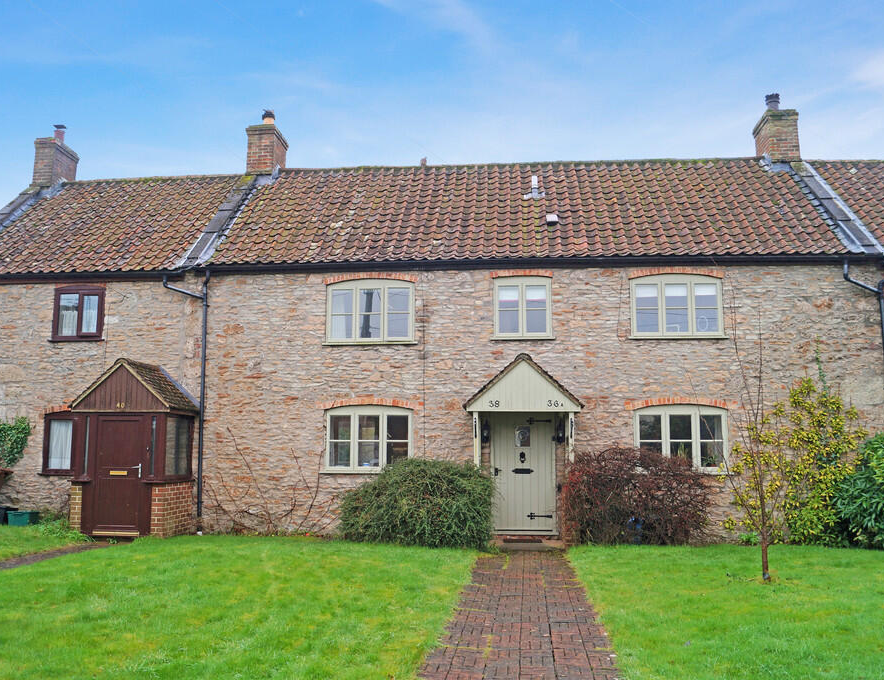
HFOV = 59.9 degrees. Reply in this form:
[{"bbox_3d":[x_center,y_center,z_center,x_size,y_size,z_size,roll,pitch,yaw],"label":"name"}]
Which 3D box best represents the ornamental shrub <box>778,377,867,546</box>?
[{"bbox_3d":[5.670,1.783,11.437,1.140,2.452,0.620,-1,-7,5],"label":"ornamental shrub"}]

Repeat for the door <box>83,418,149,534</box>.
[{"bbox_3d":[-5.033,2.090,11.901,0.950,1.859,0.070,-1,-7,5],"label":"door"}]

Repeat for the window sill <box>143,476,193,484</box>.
[{"bbox_3d":[-4.354,2.246,12.283,0.381,0.070,1.090,-1,-7,5],"label":"window sill"}]

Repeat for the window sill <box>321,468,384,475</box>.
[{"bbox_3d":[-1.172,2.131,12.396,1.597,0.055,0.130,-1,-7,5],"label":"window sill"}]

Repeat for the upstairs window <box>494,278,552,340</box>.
[{"bbox_3d":[1.360,-0.540,12.891,1.021,1.054,0.120,-1,-7,3],"label":"upstairs window"}]

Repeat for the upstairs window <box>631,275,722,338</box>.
[{"bbox_3d":[3.912,-0.559,12.748,1.505,1.076,0.120,-1,-7,3],"label":"upstairs window"}]

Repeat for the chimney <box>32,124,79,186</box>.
[{"bbox_3d":[-8.413,-3.954,16.714,0.489,1.507,0.930,-1,-7,5],"label":"chimney"}]

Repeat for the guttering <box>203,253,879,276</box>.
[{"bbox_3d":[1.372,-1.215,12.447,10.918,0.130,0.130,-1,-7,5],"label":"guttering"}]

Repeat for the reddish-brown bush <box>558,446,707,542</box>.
[{"bbox_3d":[2.911,2.321,11.668,2.120,1.389,1.350,-1,-7,3],"label":"reddish-brown bush"}]

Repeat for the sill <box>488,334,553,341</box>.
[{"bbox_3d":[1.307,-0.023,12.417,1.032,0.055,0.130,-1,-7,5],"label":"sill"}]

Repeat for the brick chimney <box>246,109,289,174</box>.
[{"bbox_3d":[-3.951,-4.398,17.328,0.641,1.692,1.020,-1,-7,3],"label":"brick chimney"}]

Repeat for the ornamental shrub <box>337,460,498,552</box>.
[{"bbox_3d":[-0.399,2.458,11.792,2.405,1.258,1.450,-1,-7,3],"label":"ornamental shrub"}]

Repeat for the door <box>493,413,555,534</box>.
[{"bbox_3d":[1.361,2.153,12.661,1.000,2.004,0.080,-1,-7,3],"label":"door"}]

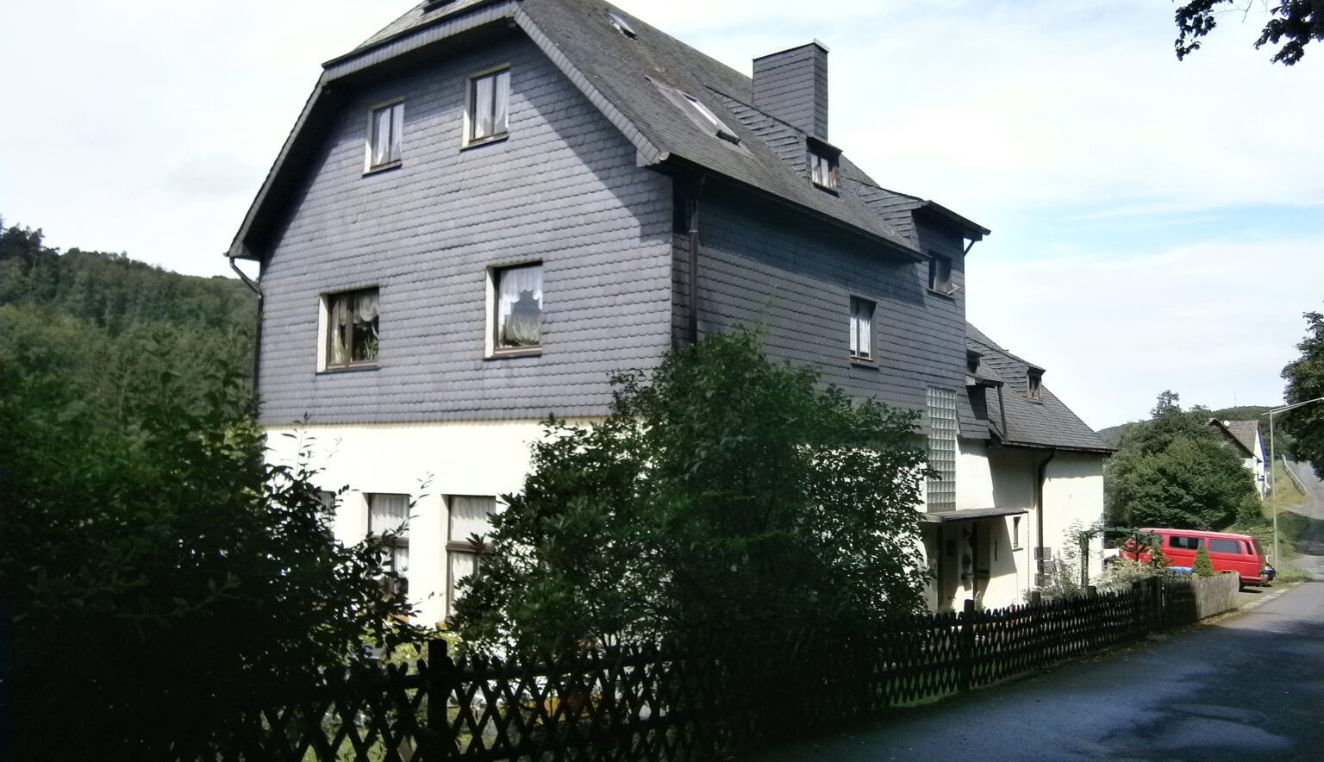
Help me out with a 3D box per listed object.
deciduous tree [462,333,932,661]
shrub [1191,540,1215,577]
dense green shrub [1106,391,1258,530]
[{"bbox_3d":[0.252,1.330,8.800,3.900,3.400,3.200,0,-4,0],"label":"deciduous tree"},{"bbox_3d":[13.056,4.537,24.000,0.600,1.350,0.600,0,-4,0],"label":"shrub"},{"bbox_3d":[23.333,3.774,45.000,7.300,6.700,6.300,-2,-4,27],"label":"dense green shrub"}]

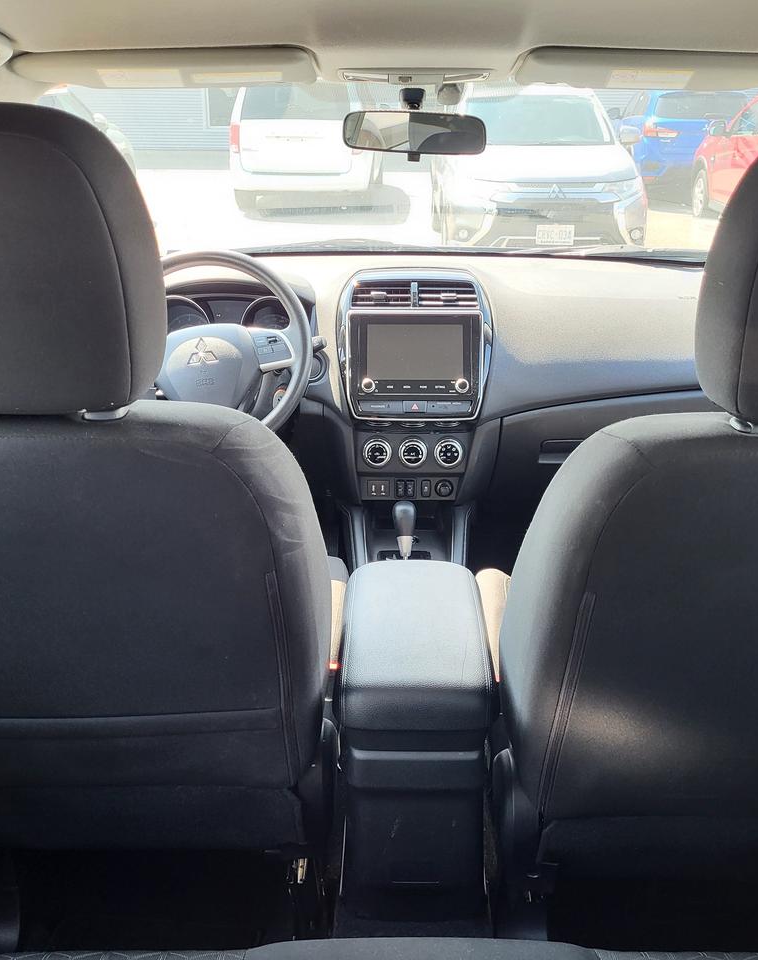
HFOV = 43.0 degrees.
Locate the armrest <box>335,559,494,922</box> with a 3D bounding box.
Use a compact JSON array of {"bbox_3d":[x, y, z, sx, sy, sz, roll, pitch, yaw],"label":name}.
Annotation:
[{"bbox_3d":[0.044,0.337,1.303,0.178,0.352,0.345,1,21,2],"label":"armrest"}]

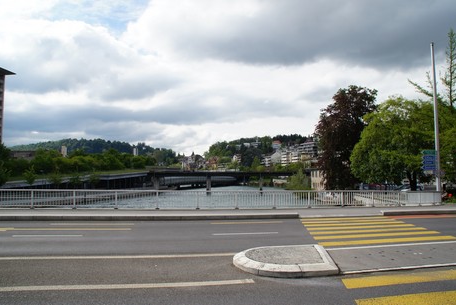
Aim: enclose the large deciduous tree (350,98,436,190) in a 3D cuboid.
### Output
[{"bbox_3d":[17.856,-0.707,37.159,9.239,10.834,8.810,0,-4,0],"label":"large deciduous tree"}]

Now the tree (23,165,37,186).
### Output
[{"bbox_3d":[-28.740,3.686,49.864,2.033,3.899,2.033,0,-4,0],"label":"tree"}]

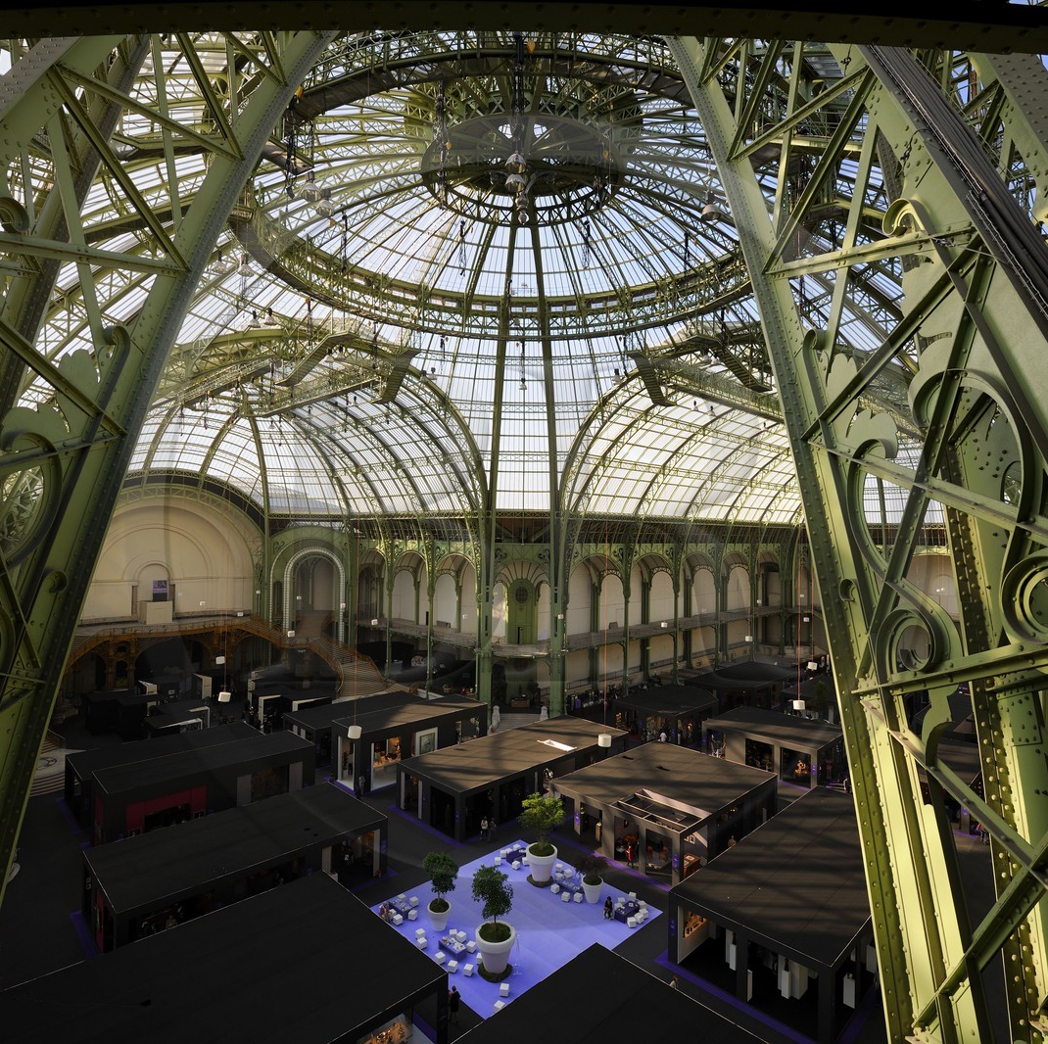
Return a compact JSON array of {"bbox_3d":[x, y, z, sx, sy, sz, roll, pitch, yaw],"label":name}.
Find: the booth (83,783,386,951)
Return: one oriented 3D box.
[{"bbox_3d":[-19.136,23.374,41.778,16.780,3.970,9.120,3,-3,-45],"label":"booth"}]

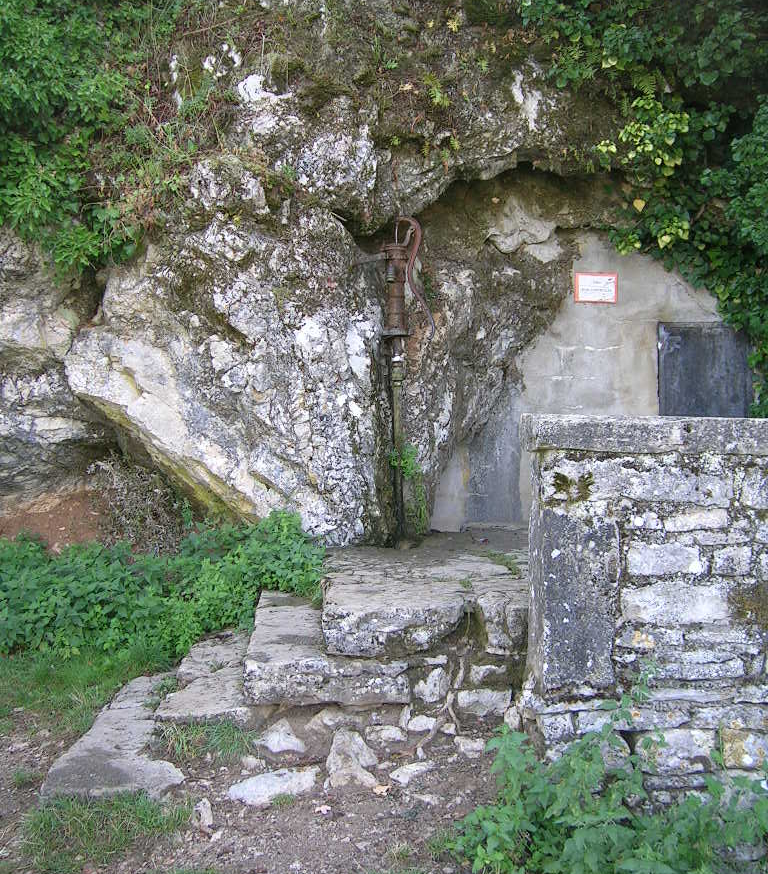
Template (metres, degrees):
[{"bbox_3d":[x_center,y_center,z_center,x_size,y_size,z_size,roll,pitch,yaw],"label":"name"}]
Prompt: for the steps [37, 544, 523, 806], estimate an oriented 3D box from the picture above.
[{"bbox_3d":[-0.290,1.012,5.127,2.080,0.670,2.300,0,3,-3],"label":"steps"}]

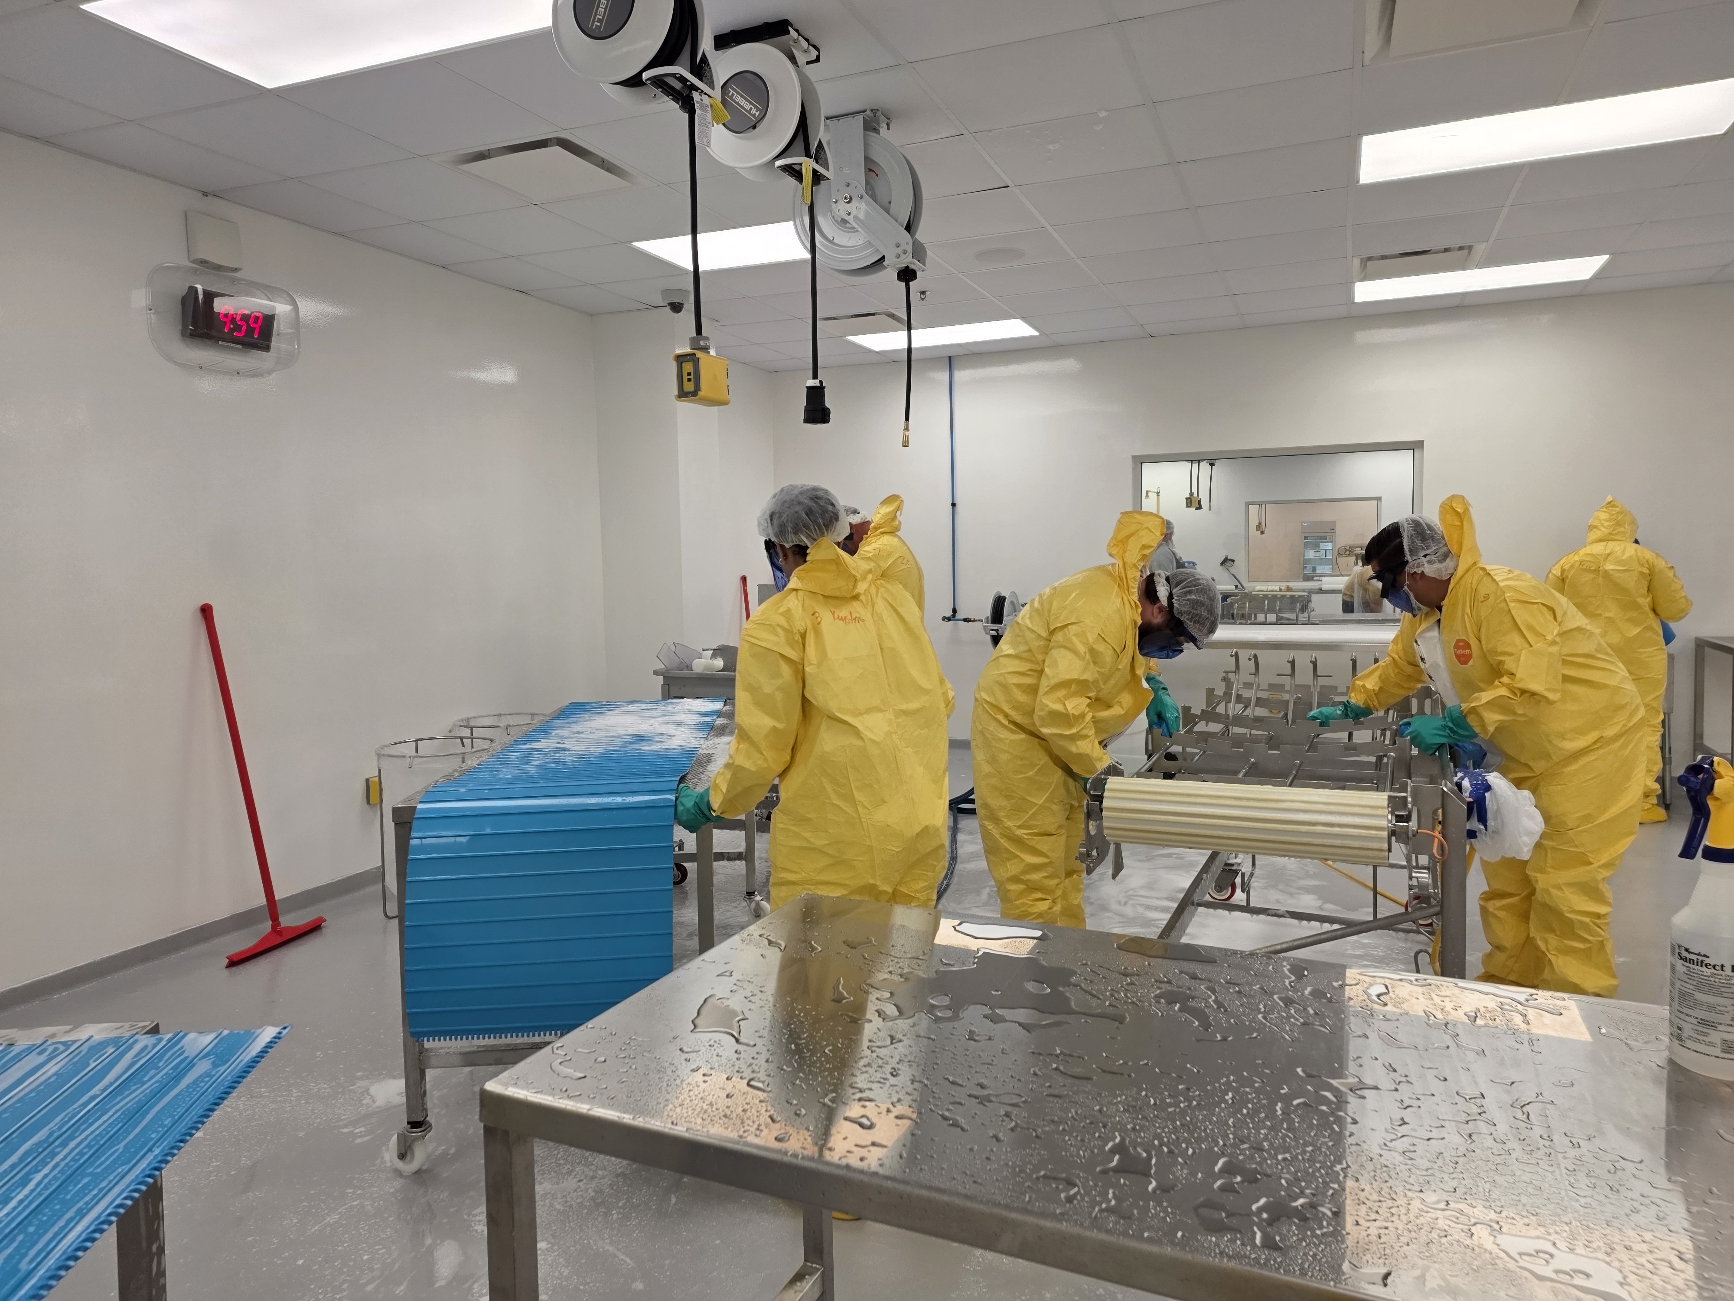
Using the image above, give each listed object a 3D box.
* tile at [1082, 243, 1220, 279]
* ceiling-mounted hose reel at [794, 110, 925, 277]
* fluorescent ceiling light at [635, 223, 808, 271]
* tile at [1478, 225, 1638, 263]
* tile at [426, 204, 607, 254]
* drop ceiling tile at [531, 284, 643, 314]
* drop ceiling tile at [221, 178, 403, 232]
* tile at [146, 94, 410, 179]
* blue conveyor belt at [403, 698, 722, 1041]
[{"bbox_3d":[1.440,-1.947,5.791,0.605,0.020,0.605,1,5,22],"label":"tile"},{"bbox_3d":[-0.020,-1.496,3.834,0.453,0.500,0.182,1,5,22],"label":"ceiling-mounted hose reel"},{"bbox_3d":[-0.430,-1.891,5.247,1.209,0.070,0.600,1,5,22],"label":"fluorescent ceiling light"},{"bbox_3d":[3.347,-1.967,5.606,0.598,0.020,0.598,1,5,22],"label":"tile"},{"bbox_3d":[-1.498,-1.834,5.039,0.605,0.020,0.605,1,5,22],"label":"tile"},{"bbox_3d":[-1.506,-1.931,6.338,0.374,0.025,0.575,1,5,22],"label":"drop ceiling tile"},{"bbox_3d":[-2.200,-1.791,4.647,0.410,0.020,0.605,1,5,22],"label":"drop ceiling tile"},{"bbox_3d":[-1.975,-1.734,3.901,0.605,0.020,0.605,1,5,22],"label":"tile"},{"bbox_3d":[-0.806,0.544,3.622,0.606,0.550,1.985,-1,5,-3],"label":"blue conveyor belt"}]

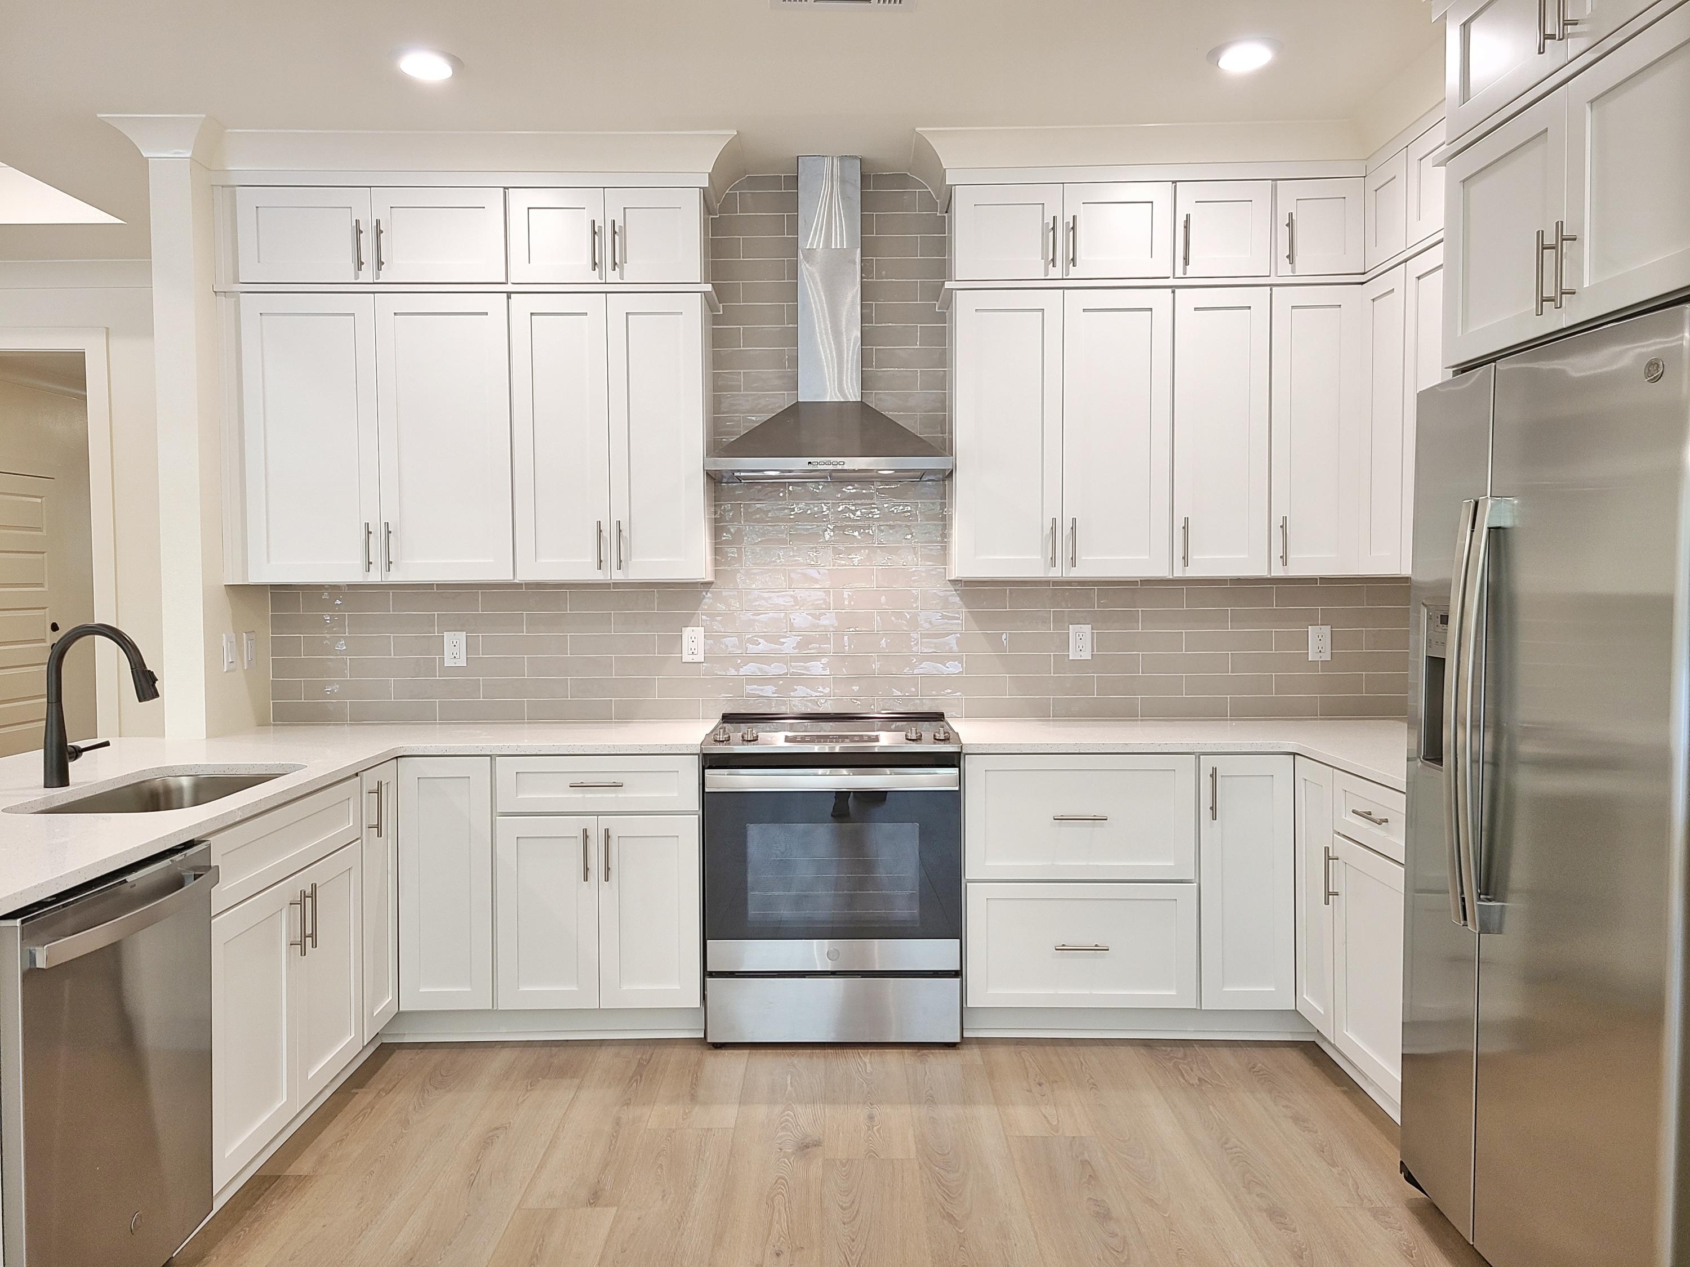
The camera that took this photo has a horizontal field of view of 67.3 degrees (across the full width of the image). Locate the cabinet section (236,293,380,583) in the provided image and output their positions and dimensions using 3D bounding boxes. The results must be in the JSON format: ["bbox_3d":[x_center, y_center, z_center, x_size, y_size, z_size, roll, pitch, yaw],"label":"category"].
[{"bbox_3d":[-1.684,-0.621,4.168,0.426,0.908,0.330,0,3,0],"label":"cabinet section"}]

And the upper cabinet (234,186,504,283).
[{"bbox_3d":[-1.479,-1.256,4.137,0.848,0.290,0.325,0,2,0],"label":"upper cabinet"}]

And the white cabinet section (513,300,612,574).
[{"bbox_3d":[-0.890,-0.626,4.158,0.306,0.904,0.315,0,3,0],"label":"white cabinet section"}]

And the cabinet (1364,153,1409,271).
[{"bbox_3d":[1.788,-1.261,3.814,0.325,0.290,0.306,0,2,0],"label":"cabinet"}]

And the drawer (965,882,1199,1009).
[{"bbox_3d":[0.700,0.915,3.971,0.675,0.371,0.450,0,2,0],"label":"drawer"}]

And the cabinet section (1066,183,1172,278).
[{"bbox_3d":[0.852,-1.262,4.114,0.341,0.298,0.315,0,3,0],"label":"cabinet section"}]

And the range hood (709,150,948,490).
[{"bbox_3d":[-0.049,-1.004,4.066,0.751,1.010,0.484,0,2,0],"label":"range hood"}]

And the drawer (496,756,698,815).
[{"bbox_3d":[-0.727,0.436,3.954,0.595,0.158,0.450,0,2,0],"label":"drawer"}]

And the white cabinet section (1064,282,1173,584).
[{"bbox_3d":[0.860,-0.635,4.153,0.345,0.908,0.330,0,3,0],"label":"white cabinet section"}]

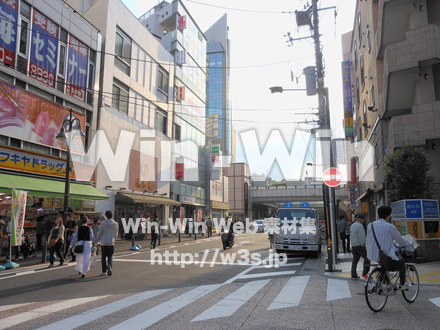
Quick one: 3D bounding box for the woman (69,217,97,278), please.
[{"bbox_3d":[-3.674,2.180,9.566,0.620,1.600,0.420,1,-8,-8],"label":"woman"}]

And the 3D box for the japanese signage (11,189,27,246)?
[{"bbox_3d":[-6.673,1.754,11.821,0.120,1.820,0.580,-2,-9,16],"label":"japanese signage"}]

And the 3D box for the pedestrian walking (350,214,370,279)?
[{"bbox_3d":[3.722,2.140,9.491,0.480,1.645,0.420,-8,-12,41],"label":"pedestrian walking"}]

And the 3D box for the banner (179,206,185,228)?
[{"bbox_3d":[-3.161,4.400,30.000,0.540,1.750,0.060,-2,-9,16],"label":"banner"}]

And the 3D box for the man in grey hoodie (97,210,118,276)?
[{"bbox_3d":[-3.066,2.146,9.785,0.550,1.749,0.420,1,-9,-6],"label":"man in grey hoodie"}]

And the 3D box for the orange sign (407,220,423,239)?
[{"bbox_3d":[6.554,2.185,11.944,0.490,0.610,0.060,-6,-10,32],"label":"orange sign"}]

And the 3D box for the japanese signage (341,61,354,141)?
[{"bbox_3d":[9.838,-4.966,27.224,0.640,6.310,0.280,-2,-9,16],"label":"japanese signage"}]

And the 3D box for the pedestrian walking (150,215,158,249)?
[{"bbox_3d":[-3.269,3.362,17.905,0.460,1.680,0.460,-5,-10,32],"label":"pedestrian walking"}]

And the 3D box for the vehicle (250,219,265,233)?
[{"bbox_3d":[5.091,7.103,41.399,1.650,1.450,4.100,-2,-9,16],"label":"vehicle"}]

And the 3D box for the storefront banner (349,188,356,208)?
[{"bbox_3d":[11.505,2.909,30.903,0.620,1.750,0.150,-2,-9,16],"label":"storefront banner"}]

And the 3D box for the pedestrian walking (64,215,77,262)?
[{"bbox_3d":[-5.475,2.680,13.118,0.470,1.717,0.450,-5,-10,28],"label":"pedestrian walking"}]

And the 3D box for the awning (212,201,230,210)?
[{"bbox_3d":[0.069,4.562,39.716,0.600,0.750,7.100,-2,-9,16],"label":"awning"}]

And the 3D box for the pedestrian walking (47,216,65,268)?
[{"bbox_3d":[-5.279,2.490,11.527,0.480,1.608,0.430,-3,-9,18],"label":"pedestrian walking"}]

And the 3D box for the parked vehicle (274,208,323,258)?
[{"bbox_3d":[3.664,2.973,16.136,1.720,2.020,4.700,-2,-9,16],"label":"parked vehicle"}]

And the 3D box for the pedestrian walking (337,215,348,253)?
[{"bbox_3d":[5.602,3.180,16.329,0.480,1.663,0.400,-3,-9,16],"label":"pedestrian walking"}]

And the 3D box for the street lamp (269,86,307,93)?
[{"bbox_3d":[2.499,-2.666,12.616,1.600,0.240,0.280,-2,-9,16],"label":"street lamp"}]

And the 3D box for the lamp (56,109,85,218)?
[{"bbox_3d":[-5.682,0.657,13.364,1.300,5.650,0.420,-2,-9,16],"label":"lamp"}]

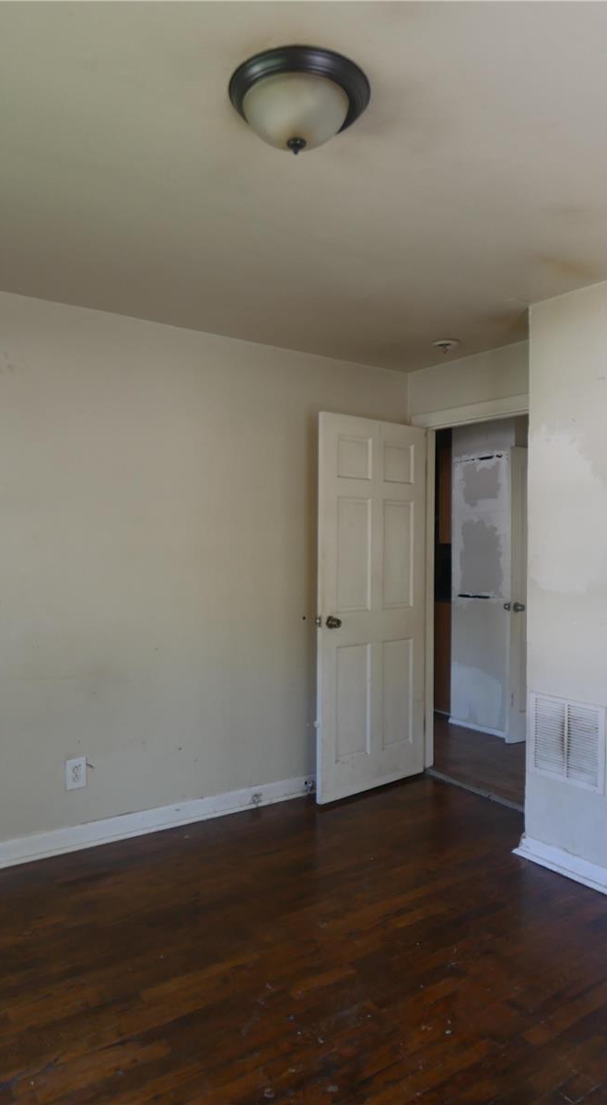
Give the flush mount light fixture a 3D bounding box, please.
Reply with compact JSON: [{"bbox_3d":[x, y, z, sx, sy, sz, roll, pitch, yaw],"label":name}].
[{"bbox_3d":[-0.009,-1.001,1.597,0.331,0.136,0.331,1,1,0],"label":"flush mount light fixture"}]

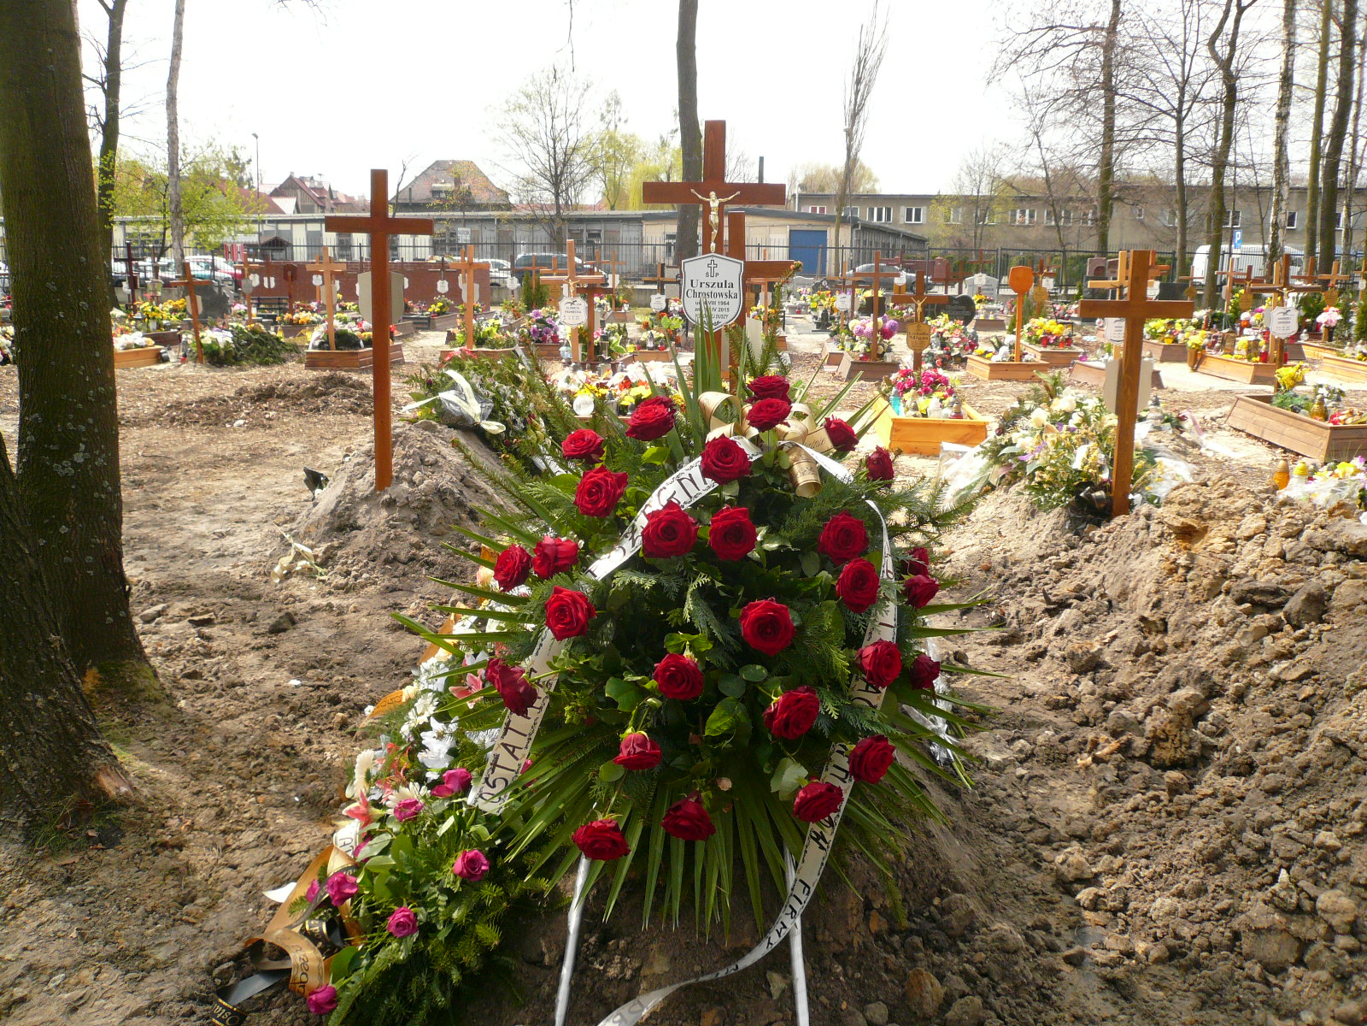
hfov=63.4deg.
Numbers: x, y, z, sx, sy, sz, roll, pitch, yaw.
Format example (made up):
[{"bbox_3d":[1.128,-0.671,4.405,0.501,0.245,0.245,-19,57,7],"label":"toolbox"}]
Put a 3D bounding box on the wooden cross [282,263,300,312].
[{"bbox_3d":[-7.667,-4.326,21.601,0.334,1.064,0.140,1,13,3],"label":"wooden cross"}]

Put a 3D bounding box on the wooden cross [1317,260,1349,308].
[{"bbox_3d":[11.317,-3.685,19.358,0.550,1.400,0.070,2,13,5],"label":"wooden cross"}]

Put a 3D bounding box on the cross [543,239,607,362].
[{"bbox_3d":[-1.094,-2.058,11.002,0.648,1.275,0.100,1,13,6],"label":"cross"}]

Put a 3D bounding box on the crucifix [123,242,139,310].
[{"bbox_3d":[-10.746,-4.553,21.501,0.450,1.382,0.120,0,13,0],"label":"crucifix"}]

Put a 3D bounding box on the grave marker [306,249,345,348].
[{"bbox_3d":[-5.226,-3.121,16.202,0.579,1.522,0.100,1,13,6],"label":"grave marker"}]

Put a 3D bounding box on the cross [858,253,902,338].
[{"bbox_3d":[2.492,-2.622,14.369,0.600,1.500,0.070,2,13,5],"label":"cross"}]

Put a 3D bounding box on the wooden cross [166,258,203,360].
[{"bbox_3d":[-7.229,-2.934,16.202,0.579,1.464,0.100,-1,13,6],"label":"wooden cross"}]

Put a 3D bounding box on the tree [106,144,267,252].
[{"bbox_3d":[-16.267,-9.612,36.562,4.600,5.000,4.300,2,13,5],"label":"tree"}]

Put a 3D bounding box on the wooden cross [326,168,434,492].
[{"bbox_3d":[-1.582,-0.925,5.820,0.565,1.690,0.080,4,13,5],"label":"wooden cross"}]

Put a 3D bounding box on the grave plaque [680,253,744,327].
[{"bbox_3d":[0.114,-0.856,4.300,0.240,0.305,0.015,2,13,5],"label":"grave plaque"}]

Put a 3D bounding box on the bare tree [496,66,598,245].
[{"bbox_3d":[-6.650,-16.481,54.024,5.007,10.049,4.900,0,13,0],"label":"bare tree"}]

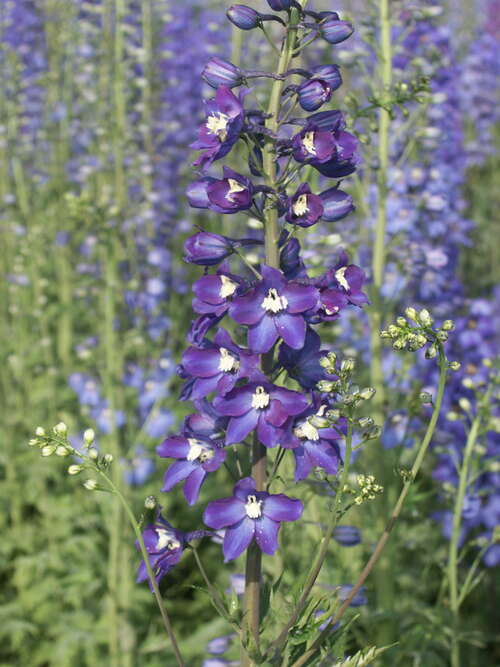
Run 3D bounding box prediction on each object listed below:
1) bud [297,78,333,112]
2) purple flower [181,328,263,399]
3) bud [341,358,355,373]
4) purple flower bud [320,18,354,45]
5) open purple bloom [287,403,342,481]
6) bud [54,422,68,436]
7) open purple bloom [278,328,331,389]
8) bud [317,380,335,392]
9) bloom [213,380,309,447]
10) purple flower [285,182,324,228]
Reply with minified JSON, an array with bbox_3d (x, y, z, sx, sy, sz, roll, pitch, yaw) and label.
[{"bbox_3d":[0.037,-0.136,1.070,0.021,0.017,0.017,14,14,34],"label":"bud"},{"bbox_3d":[-0.016,0.017,1.045,0.045,0.039,0.026,4,2,30],"label":"purple flower"},{"bbox_3d":[0.056,0.018,1.062,0.007,0.008,0.007,9,9,0],"label":"bud"},{"bbox_3d":[0.049,-0.168,1.040,0.019,0.014,0.014,-6,5,15],"label":"purple flower bud"},{"bbox_3d":[0.036,0.062,1.072,0.040,0.044,0.021,-3,4,-26],"label":"open purple bloom"},{"bbox_3d":[-0.104,0.053,1.030,0.007,0.008,0.007,0,7,0],"label":"bud"},{"bbox_3d":[0.034,0.014,1.105,0.038,0.041,0.023,5,5,33],"label":"open purple bloom"},{"bbox_3d":[0.043,0.030,1.062,0.011,0.007,0.007,3,-9,-9],"label":"bud"},{"bbox_3d":[0.006,0.045,1.040,0.053,0.038,0.027,0,-3,2],"label":"bloom"},{"bbox_3d":[0.030,-0.071,1.035,0.021,0.025,0.018,-4,3,-27],"label":"purple flower"}]

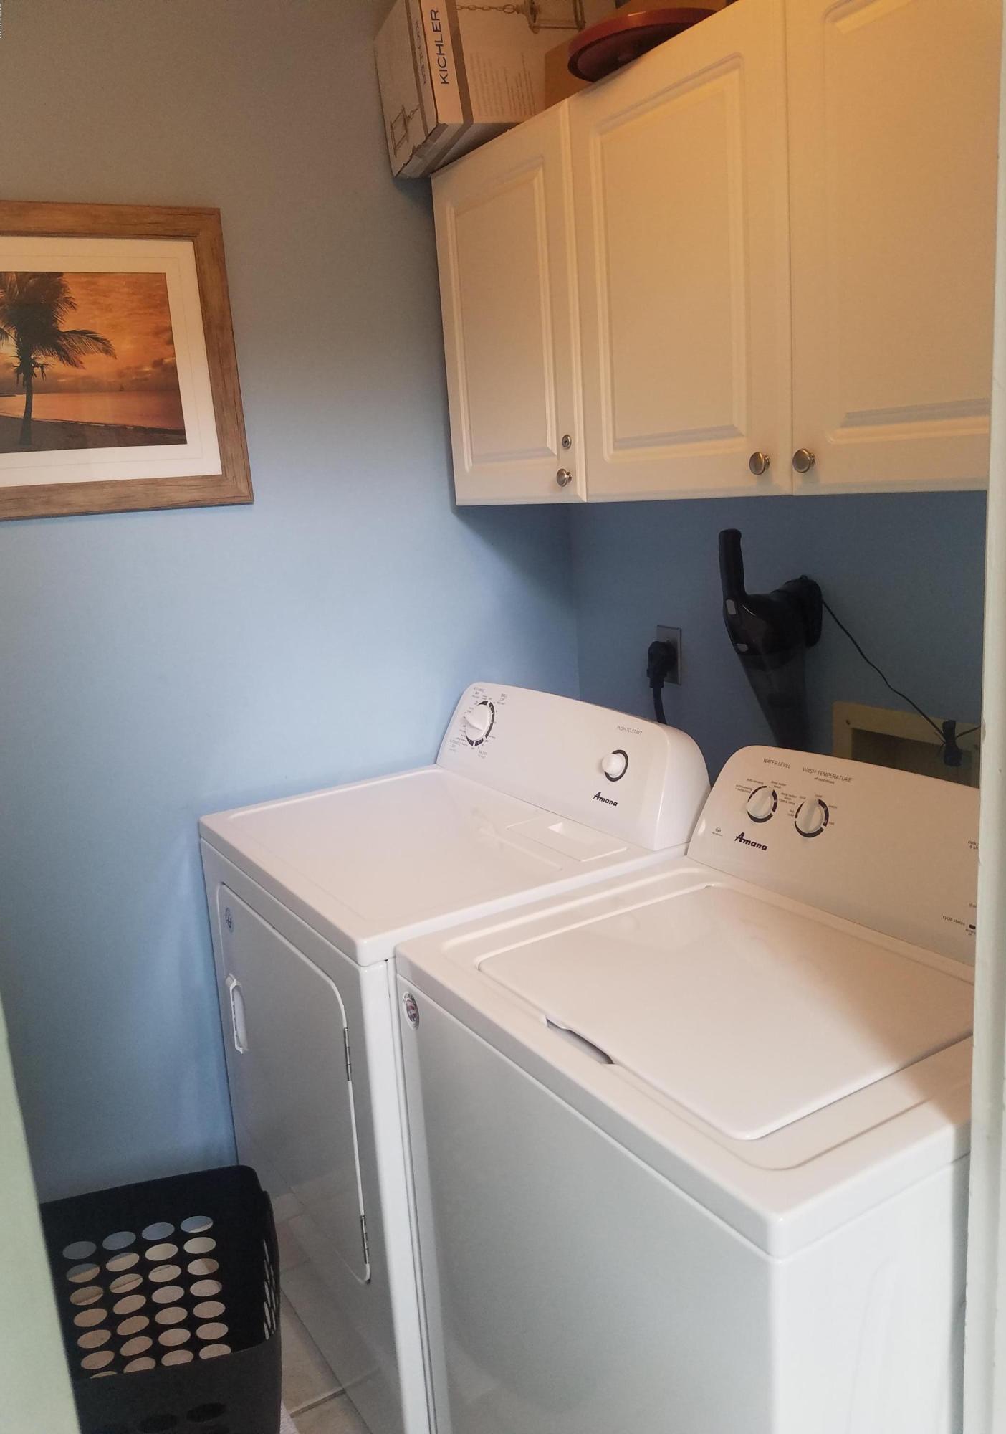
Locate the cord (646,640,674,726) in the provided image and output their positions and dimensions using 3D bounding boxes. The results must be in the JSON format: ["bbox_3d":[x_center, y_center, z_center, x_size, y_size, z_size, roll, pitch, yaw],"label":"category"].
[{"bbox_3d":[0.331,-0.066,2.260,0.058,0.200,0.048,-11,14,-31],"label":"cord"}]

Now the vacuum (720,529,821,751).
[{"bbox_3d":[0.468,-0.108,1.901,0.184,0.435,0.110,-11,14,-31],"label":"vacuum"}]

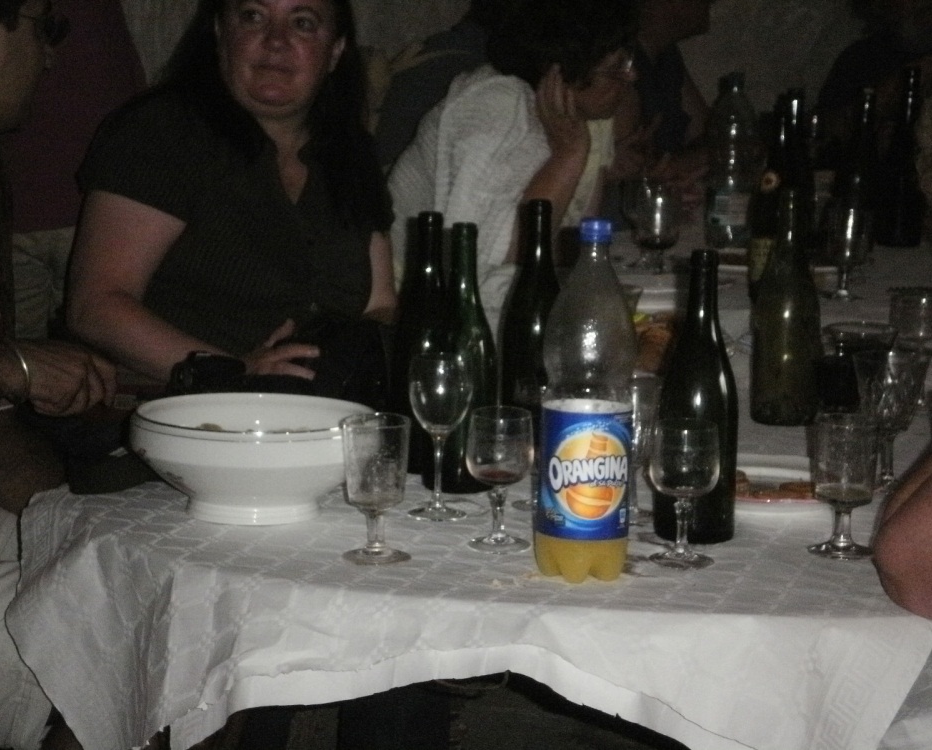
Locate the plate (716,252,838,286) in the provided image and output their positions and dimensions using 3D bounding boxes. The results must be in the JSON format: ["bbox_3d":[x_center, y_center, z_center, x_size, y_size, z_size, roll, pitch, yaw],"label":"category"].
[{"bbox_3d":[0.495,-0.177,4.131,0.215,0.025,0.215,1,13,0],"label":"plate"}]

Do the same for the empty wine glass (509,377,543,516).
[{"bbox_3d":[0.082,0.073,2.794,0.067,0.136,0.067,1,11,0],"label":"empty wine glass"}]

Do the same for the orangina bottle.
[{"bbox_3d":[0.115,0.022,2.472,0.089,0.342,0.089,1,11,0],"label":"orangina bottle"}]

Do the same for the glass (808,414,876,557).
[{"bbox_3d":[0.384,0.114,2.649,0.072,0.139,0.072,1,13,0],"label":"glass"}]

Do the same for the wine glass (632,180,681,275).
[{"bbox_3d":[0.301,-0.235,4.110,0.073,0.140,0.073,1,13,0],"label":"wine glass"}]

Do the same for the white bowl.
[{"bbox_3d":[-0.222,0.091,2.722,0.257,0.105,0.257,0,11,-5],"label":"white bowl"}]

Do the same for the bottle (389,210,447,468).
[{"bbox_3d":[-0.042,-0.038,2.939,0.081,0.292,0.081,1,11,0],"label":"bottle"}]

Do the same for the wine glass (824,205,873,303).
[{"bbox_3d":[0.609,-0.197,4.166,0.074,0.144,0.074,2,11,8],"label":"wine glass"}]

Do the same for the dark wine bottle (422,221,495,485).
[{"bbox_3d":[-0.005,-0.021,2.859,0.082,0.292,0.082,1,11,0],"label":"dark wine bottle"}]

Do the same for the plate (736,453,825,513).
[{"bbox_3d":[0.336,0.122,2.866,0.234,0.022,0.234,1,11,0],"label":"plate"}]

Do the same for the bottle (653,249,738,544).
[{"bbox_3d":[0.234,0.021,2.615,0.080,0.293,0.080,2,11,5],"label":"bottle"}]

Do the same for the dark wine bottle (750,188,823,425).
[{"bbox_3d":[0.403,-0.086,3.229,0.086,0.288,0.086,2,11,7],"label":"dark wine bottle"}]

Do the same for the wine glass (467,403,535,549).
[{"bbox_3d":[0.035,0.105,2.624,0.069,0.137,0.069,1,11,0],"label":"wine glass"}]

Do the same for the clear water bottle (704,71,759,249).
[{"bbox_3d":[0.484,-0.391,4.734,0.089,0.320,0.089,2,11,6],"label":"clear water bottle"}]

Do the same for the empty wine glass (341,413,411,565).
[{"bbox_3d":[-0.088,0.112,2.572,0.068,0.139,0.068,1,11,0],"label":"empty wine glass"}]

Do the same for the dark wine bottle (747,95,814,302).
[{"bbox_3d":[0.477,-0.269,3.893,0.082,0.312,0.082,1,13,0],"label":"dark wine bottle"}]

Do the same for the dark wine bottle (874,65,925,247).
[{"bbox_3d":[0.740,-0.371,4.388,0.079,0.293,0.079,1,13,0],"label":"dark wine bottle"}]

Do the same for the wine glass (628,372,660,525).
[{"bbox_3d":[0.176,0.078,2.744,0.067,0.150,0.067,1,11,0],"label":"wine glass"}]

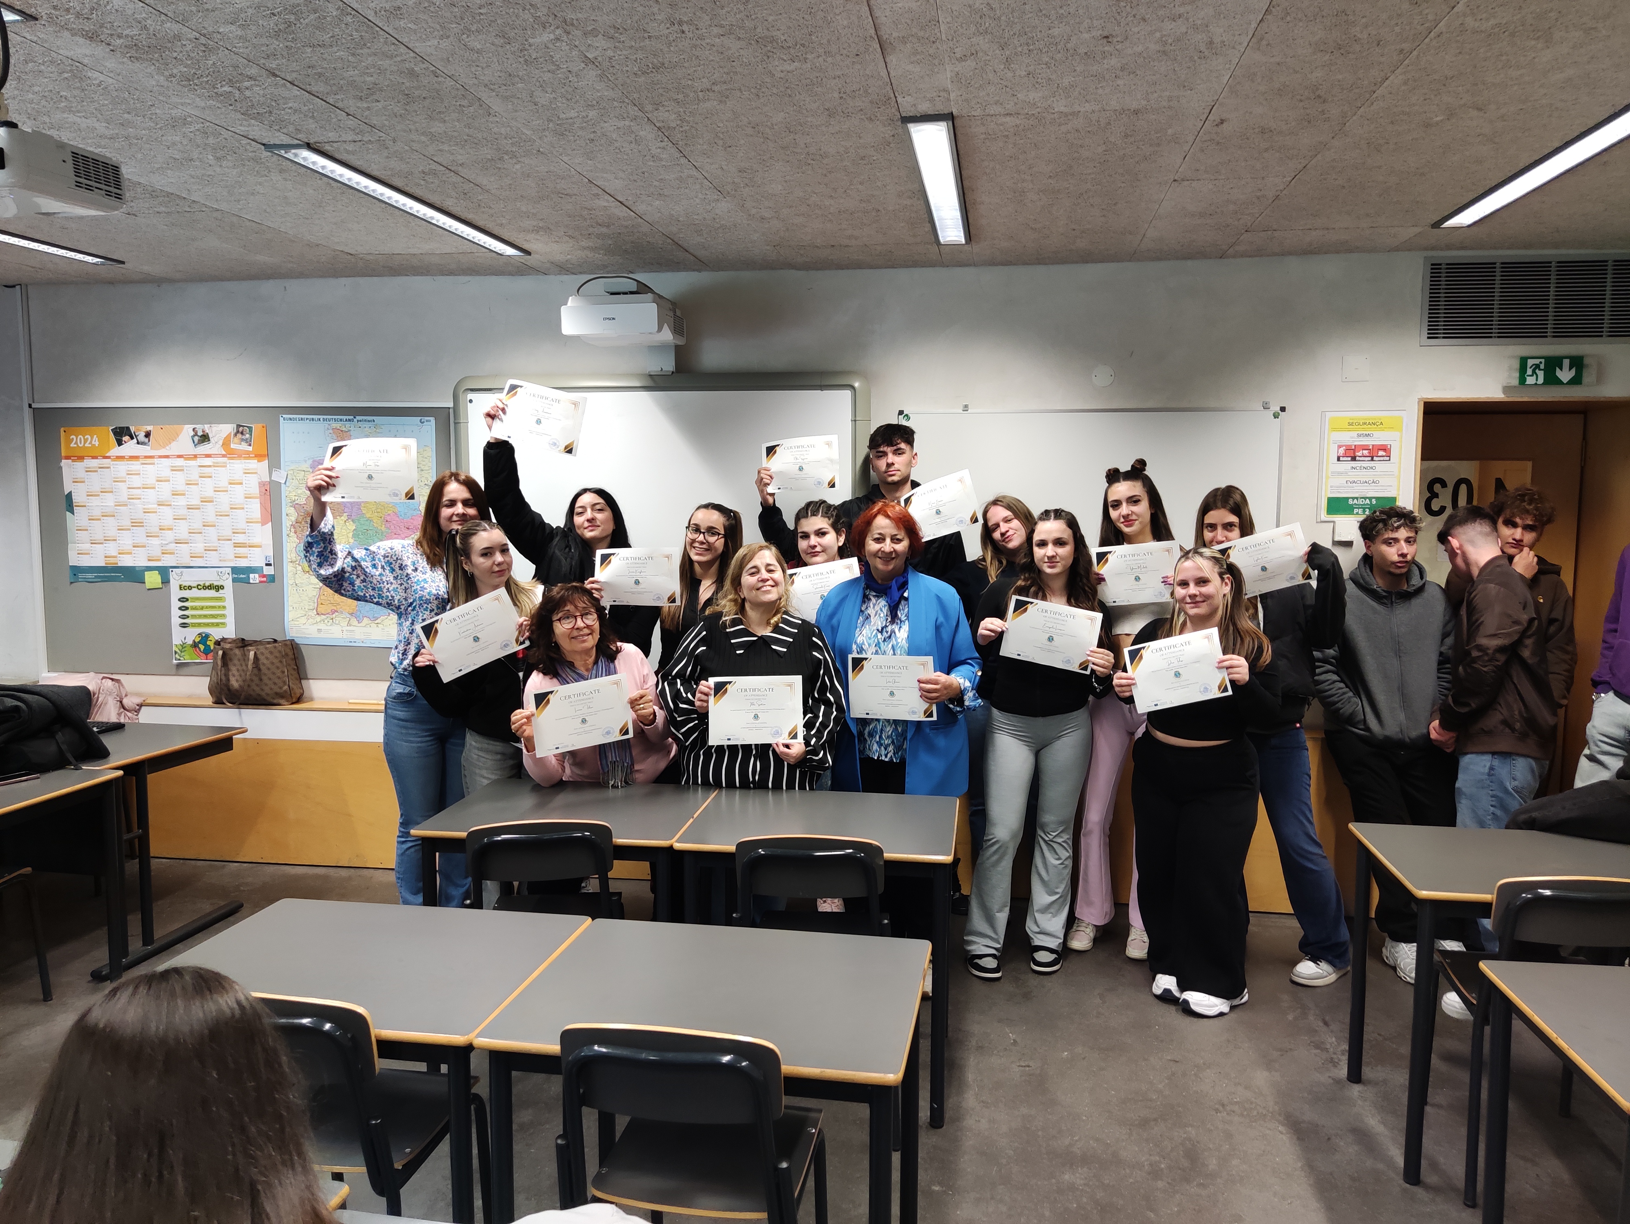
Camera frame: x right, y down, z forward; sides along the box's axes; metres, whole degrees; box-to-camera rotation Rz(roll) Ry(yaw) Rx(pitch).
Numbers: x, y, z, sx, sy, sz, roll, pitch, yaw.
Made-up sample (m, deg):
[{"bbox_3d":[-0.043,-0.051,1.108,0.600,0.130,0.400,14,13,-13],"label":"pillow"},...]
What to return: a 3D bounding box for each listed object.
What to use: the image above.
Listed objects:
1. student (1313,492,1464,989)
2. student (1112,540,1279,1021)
[{"bbox_3d":[2.031,0.430,4.204,0.480,1.620,0.440,2,6,20],"label":"student"},{"bbox_3d":[1.242,0.534,3.820,0.490,1.495,0.380,3,7,23],"label":"student"}]

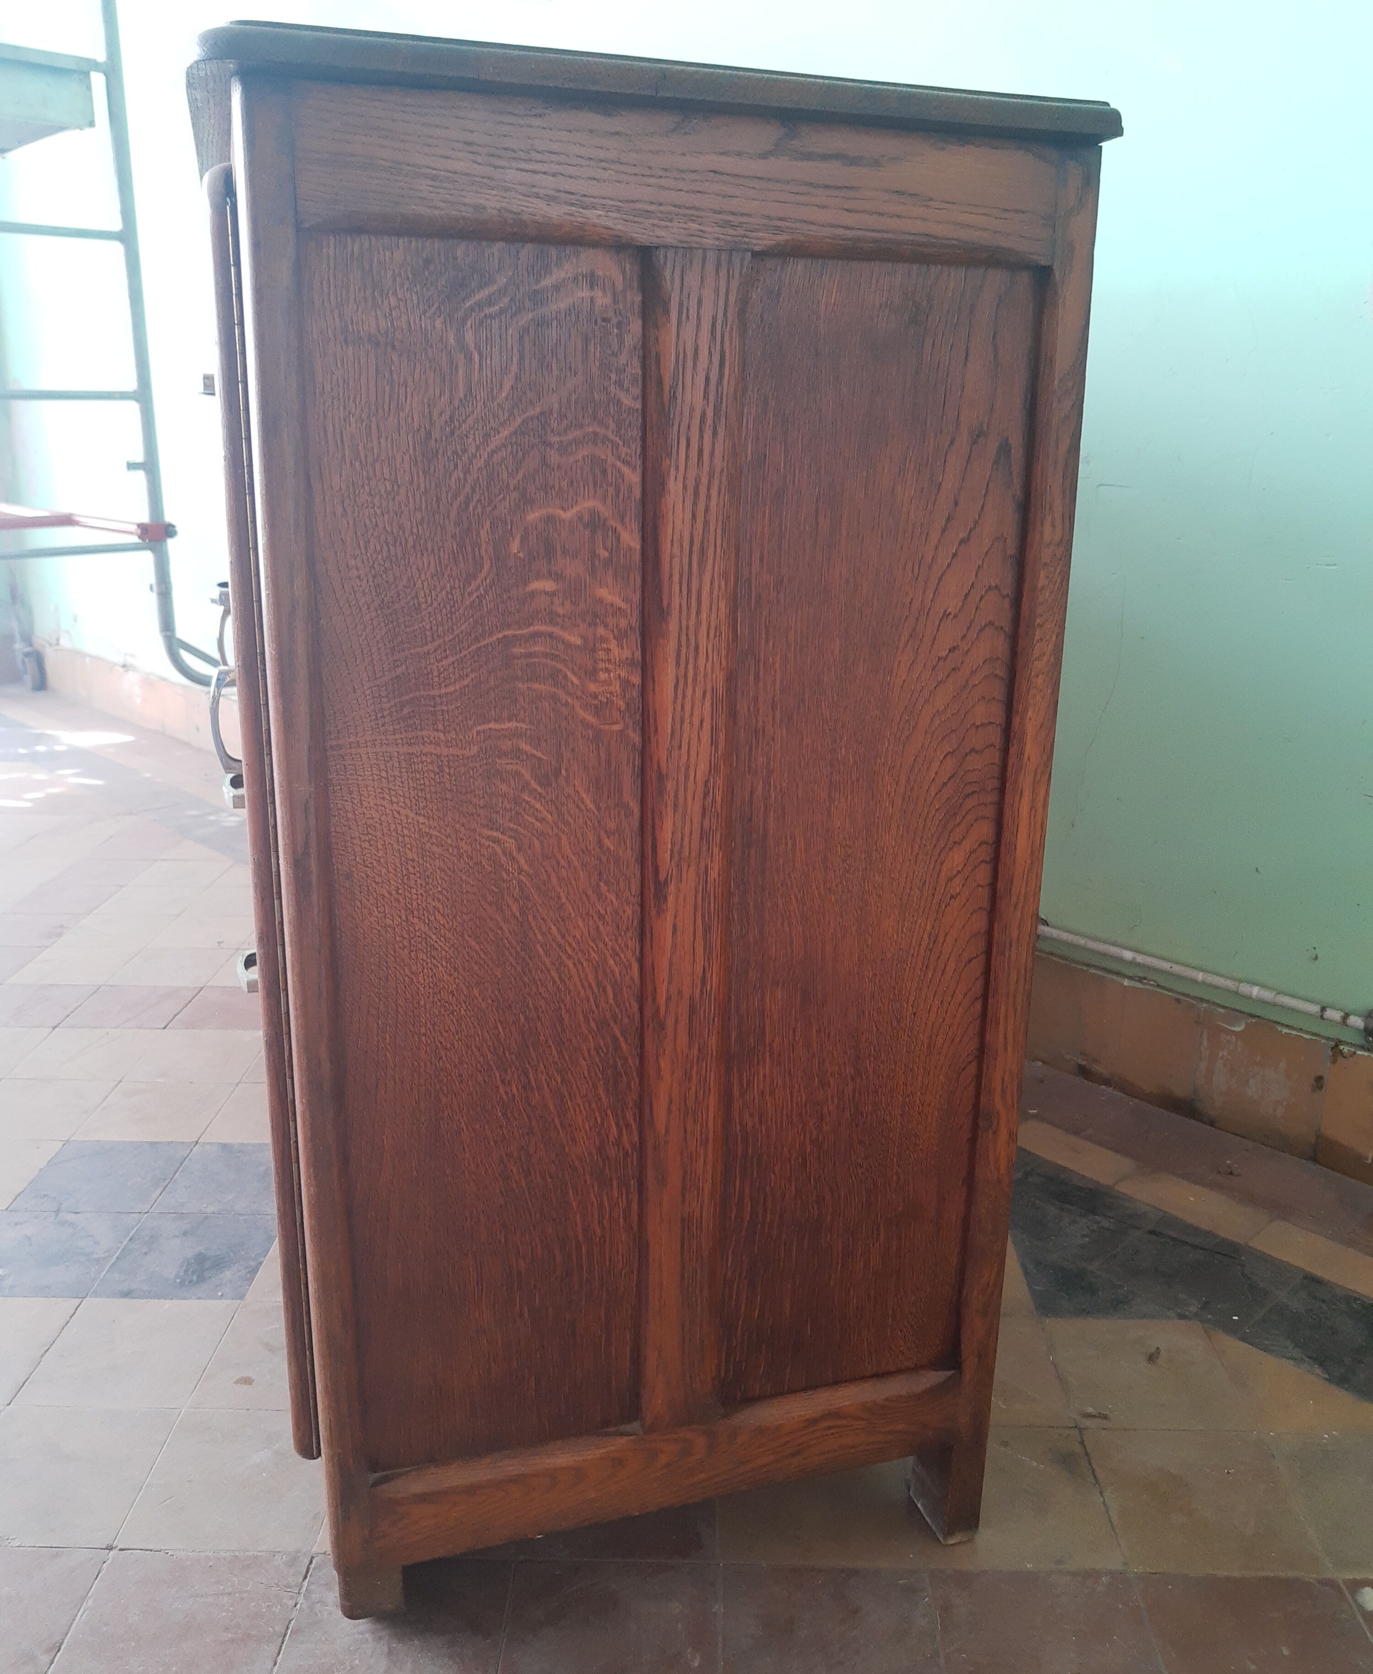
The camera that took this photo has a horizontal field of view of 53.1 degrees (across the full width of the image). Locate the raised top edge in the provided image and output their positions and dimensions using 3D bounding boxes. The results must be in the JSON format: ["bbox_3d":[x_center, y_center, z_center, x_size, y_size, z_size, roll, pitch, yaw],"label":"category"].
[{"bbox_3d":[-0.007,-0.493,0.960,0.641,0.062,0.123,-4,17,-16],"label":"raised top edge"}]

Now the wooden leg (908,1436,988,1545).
[{"bbox_3d":[0.266,0.637,1.390,0.038,0.122,0.070,-4,17,-16],"label":"wooden leg"}]

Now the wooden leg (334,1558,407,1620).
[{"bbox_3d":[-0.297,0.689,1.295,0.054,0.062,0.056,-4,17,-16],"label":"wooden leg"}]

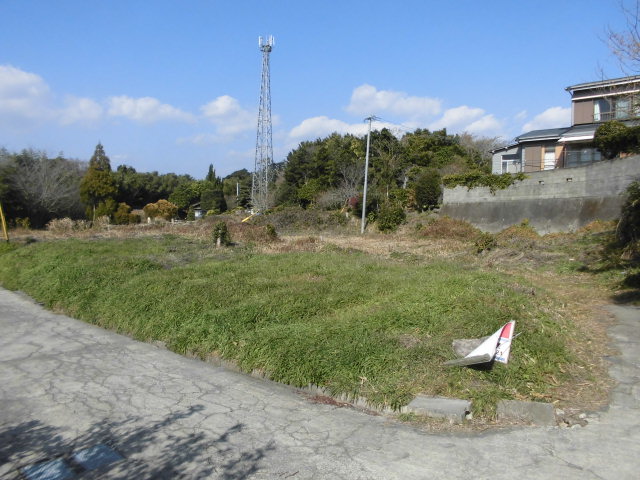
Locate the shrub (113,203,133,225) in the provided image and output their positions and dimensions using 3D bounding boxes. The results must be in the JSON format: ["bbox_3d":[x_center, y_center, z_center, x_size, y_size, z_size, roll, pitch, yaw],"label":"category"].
[{"bbox_3d":[-18.900,-2.536,46.000,1.880,2.110,1.780,0,2,-22],"label":"shrub"}]

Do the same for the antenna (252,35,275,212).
[{"bbox_3d":[-10.578,-21.812,90.000,3.400,33.660,3.400,2,2,21],"label":"antenna"}]

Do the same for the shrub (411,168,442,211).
[{"bbox_3d":[8.197,-3.887,37.000,2.410,3.230,2.290,2,2,12],"label":"shrub"}]

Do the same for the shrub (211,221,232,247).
[{"bbox_3d":[-4.158,-0.277,20.500,0.853,1.109,0.850,1,2,0],"label":"shrub"}]

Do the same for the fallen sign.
[{"bbox_3d":[1.619,1.044,4.850,0.700,0.450,0.400,1,2,-15],"label":"fallen sign"}]

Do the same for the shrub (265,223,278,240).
[{"bbox_3d":[-2.775,-0.486,27.500,0.801,1.030,0.850,1,2,0],"label":"shrub"}]

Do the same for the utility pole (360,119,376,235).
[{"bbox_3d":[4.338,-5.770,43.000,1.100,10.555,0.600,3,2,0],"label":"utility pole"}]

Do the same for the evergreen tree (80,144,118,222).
[{"bbox_3d":[-26.726,-7.058,58.000,4.344,9.411,4.200,1,2,0],"label":"evergreen tree"}]

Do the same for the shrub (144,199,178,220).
[{"bbox_3d":[-16.486,-3.172,50.000,3.470,2.290,2.950,1,2,-18],"label":"shrub"}]

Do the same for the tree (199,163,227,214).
[{"bbox_3d":[-15.952,-7.714,72.000,3.894,7.190,3.600,1,2,0],"label":"tree"}]

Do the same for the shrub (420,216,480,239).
[{"bbox_3d":[7.947,-0.706,29.500,3.730,1.470,2.420,2,2,15],"label":"shrub"}]

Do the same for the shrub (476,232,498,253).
[{"bbox_3d":[7.447,0.112,21.500,1.073,0.895,1.000,1,2,0],"label":"shrub"}]

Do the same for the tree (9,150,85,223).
[{"bbox_3d":[-31.295,-6.021,55.003,8.520,8.240,7.670,0,2,-30],"label":"tree"}]

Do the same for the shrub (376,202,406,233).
[{"bbox_3d":[5.355,-1.760,36.000,2.200,2.400,2.090,1,2,8],"label":"shrub"}]

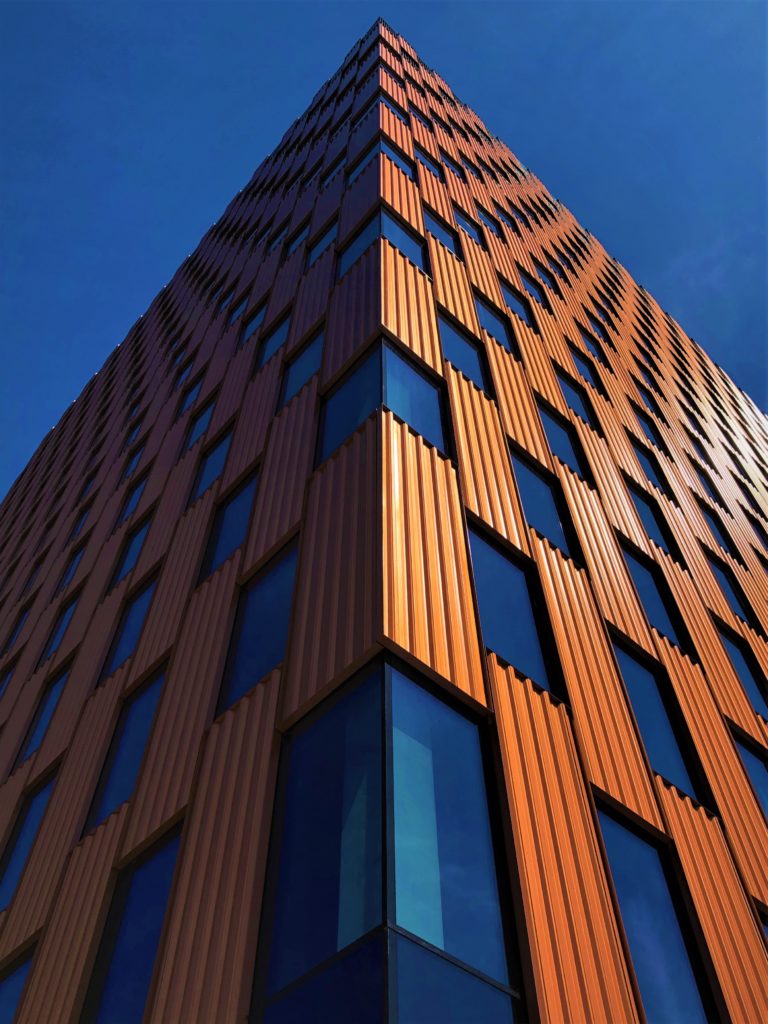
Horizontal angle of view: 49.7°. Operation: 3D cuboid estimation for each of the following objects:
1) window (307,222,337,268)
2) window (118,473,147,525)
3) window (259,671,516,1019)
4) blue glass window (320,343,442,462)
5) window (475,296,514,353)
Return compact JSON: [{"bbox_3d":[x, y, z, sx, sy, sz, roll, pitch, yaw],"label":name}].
[{"bbox_3d":[-1.525,-6.649,20.712,0.200,2.350,1.220,37,-62,-24],"label":"window"},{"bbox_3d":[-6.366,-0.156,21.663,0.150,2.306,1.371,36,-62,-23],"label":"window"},{"bbox_3d":[0.040,2.581,6.458,1.912,3.102,0.956,-3,-53,2],"label":"window"},{"bbox_3d":[-0.035,-1.591,12.145,1.636,2.410,0.857,-3,-54,2],"label":"blue glass window"},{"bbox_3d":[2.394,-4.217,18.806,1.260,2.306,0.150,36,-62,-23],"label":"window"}]

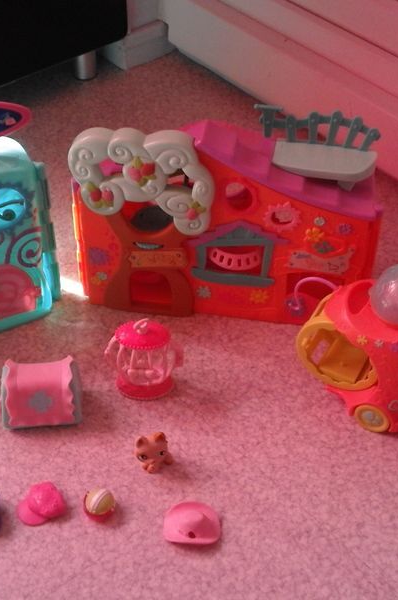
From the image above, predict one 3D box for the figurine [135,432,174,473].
[{"bbox_3d":[-0.042,0.143,0.780,0.030,0.039,0.036,4,40,4],"label":"figurine"}]

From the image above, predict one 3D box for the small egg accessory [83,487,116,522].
[{"bbox_3d":[-0.088,0.182,0.743,0.029,0.027,0.029,0,40,0],"label":"small egg accessory"}]

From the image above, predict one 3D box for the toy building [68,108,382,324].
[{"bbox_3d":[0.031,-0.089,0.904,0.318,0.239,0.098,6,40,6],"label":"toy building"}]

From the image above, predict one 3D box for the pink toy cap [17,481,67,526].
[{"bbox_3d":[-0.141,0.178,0.749,0.045,0.024,0.035,-23,45,-25],"label":"pink toy cap"}]

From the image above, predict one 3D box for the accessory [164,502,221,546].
[{"bbox_3d":[-0.006,0.196,0.733,0.049,0.020,0.035,-13,42,-16],"label":"accessory"}]

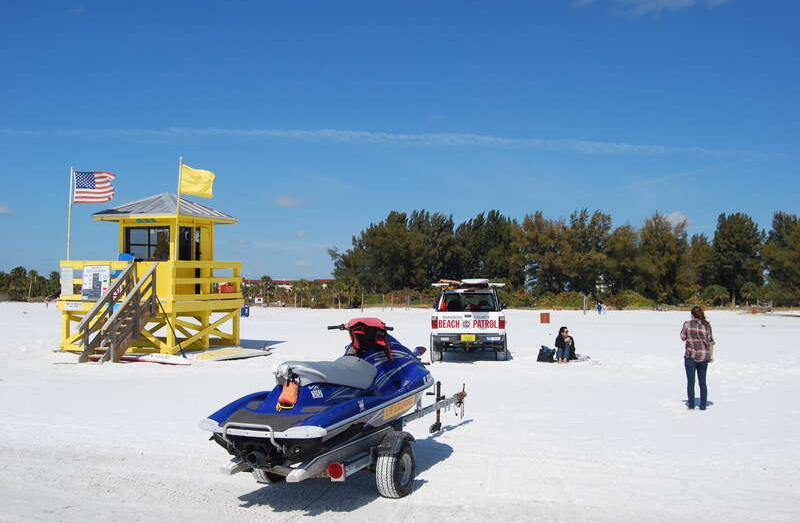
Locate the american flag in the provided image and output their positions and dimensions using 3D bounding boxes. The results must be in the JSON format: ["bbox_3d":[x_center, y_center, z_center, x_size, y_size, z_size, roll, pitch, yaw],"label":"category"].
[{"bbox_3d":[-8.623,-2.087,22.700,1.220,0.920,0.300,0,-2,0],"label":"american flag"}]

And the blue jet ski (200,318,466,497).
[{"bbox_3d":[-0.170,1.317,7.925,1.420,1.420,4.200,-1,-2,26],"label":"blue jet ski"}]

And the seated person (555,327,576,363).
[{"bbox_3d":[3.843,1.929,18.500,0.520,0.850,0.650,0,-2,-5],"label":"seated person"}]

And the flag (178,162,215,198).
[{"bbox_3d":[-5.495,-2.166,21.700,0.950,0.900,0.250,0,-2,0],"label":"flag"}]

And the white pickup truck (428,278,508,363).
[{"bbox_3d":[1.800,1.476,20.558,1.850,1.900,5.050,0,-2,6],"label":"white pickup truck"}]

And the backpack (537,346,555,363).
[{"bbox_3d":[3.418,2.170,18.700,0.420,0.380,0.280,0,-2,0],"label":"backpack"}]

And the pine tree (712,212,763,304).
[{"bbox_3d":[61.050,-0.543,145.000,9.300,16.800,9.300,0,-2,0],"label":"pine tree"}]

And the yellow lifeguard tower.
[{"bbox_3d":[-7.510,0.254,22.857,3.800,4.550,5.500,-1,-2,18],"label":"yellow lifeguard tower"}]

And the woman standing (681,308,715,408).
[{"bbox_3d":[4.769,1.547,12.850,0.520,1.660,0.360,0,-2,6],"label":"woman standing"}]

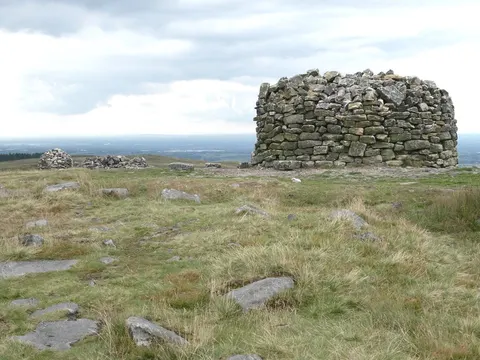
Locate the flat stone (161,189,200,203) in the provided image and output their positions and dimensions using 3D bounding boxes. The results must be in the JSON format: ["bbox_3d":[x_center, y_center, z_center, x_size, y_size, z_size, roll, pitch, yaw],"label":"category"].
[{"bbox_3d":[-1.024,0.267,13.600,0.660,0.200,0.380,1,4,15],"label":"flat stone"}]

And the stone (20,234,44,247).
[{"bbox_3d":[-2.697,0.792,10.300,0.270,0.130,0.220,0,4,0],"label":"stone"}]

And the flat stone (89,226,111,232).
[{"bbox_3d":[-1.884,0.664,10.600,0.290,0.060,0.240,0,4,0],"label":"flat stone"}]

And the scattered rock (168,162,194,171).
[{"bbox_3d":[-1.599,-0.362,21.500,0.680,0.200,0.420,0,4,0],"label":"scattered rock"}]

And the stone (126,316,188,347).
[{"bbox_3d":[-0.611,1.121,5.850,0.420,0.180,0.220,1,4,20],"label":"stone"}]

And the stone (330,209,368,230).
[{"bbox_3d":[1.613,0.585,11.700,0.520,0.220,0.400,0,4,0],"label":"stone"}]

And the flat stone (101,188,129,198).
[{"bbox_3d":[-2.404,0.260,15.200,0.500,0.160,0.330,0,4,0],"label":"flat stone"}]

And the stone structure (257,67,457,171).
[{"bbox_3d":[3.128,-1.714,21.500,5.500,2.580,5.300,0,4,0],"label":"stone structure"}]

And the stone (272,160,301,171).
[{"bbox_3d":[1.135,-0.354,19.300,0.710,0.240,0.380,-1,4,-8],"label":"stone"}]

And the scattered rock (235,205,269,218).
[{"bbox_3d":[0.173,0.474,11.900,0.520,0.170,0.360,1,4,12],"label":"scattered rock"}]

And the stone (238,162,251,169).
[{"bbox_3d":[0.117,-0.378,20.600,0.310,0.160,0.250,0,4,0],"label":"stone"}]

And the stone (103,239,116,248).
[{"bbox_3d":[-1.645,0.810,10.000,0.160,0.085,0.140,0,4,0],"label":"stone"}]

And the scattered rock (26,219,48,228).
[{"bbox_3d":[-3.005,0.644,11.700,0.290,0.100,0.210,0,4,0],"label":"scattered rock"}]

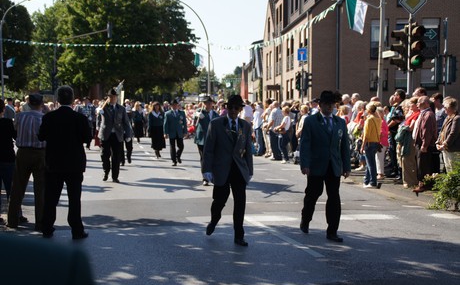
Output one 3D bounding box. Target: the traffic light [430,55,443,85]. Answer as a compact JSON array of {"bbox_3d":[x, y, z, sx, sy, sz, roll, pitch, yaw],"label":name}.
[{"bbox_3d":[6.423,-2.261,20.600,0.290,0.920,0.340,-3,4,-36],"label":"traffic light"}]

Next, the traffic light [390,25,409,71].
[{"bbox_3d":[3.910,-2.168,15.300,0.420,1.050,0.380,0,3,0],"label":"traffic light"}]

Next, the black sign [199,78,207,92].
[{"bbox_3d":[-1.783,-3.682,43.000,0.340,0.900,0.350,0,4,-3],"label":"black sign"}]

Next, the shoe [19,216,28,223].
[{"bbox_3d":[-2.893,1.052,9.150,0.280,0.110,0.110,1,4,12],"label":"shoe"}]

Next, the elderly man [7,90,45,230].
[{"bbox_3d":[-2.589,0.253,8.500,0.520,1.730,0.400,0,3,1],"label":"elderly man"}]

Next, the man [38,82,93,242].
[{"bbox_3d":[-1.947,0.228,7.850,0.590,1.800,0.450,1,3,6],"label":"man"}]

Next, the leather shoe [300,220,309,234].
[{"bbox_3d":[0.932,1.064,8.300,0.110,0.120,0.280,-1,29,-13],"label":"leather shoe"}]

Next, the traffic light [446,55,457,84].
[{"bbox_3d":[7.820,-2.560,23.400,0.290,0.950,0.360,0,4,3],"label":"traffic light"}]

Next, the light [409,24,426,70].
[{"bbox_3d":[4.014,-2.034,14.200,0.310,0.960,0.380,0,4,-5],"label":"light"}]

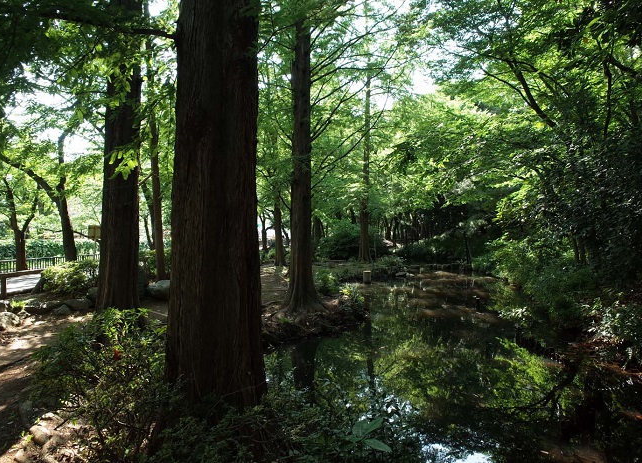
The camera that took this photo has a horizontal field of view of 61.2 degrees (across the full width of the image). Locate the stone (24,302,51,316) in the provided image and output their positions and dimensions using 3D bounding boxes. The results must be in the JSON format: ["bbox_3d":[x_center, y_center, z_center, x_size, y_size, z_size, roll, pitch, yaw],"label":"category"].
[{"bbox_3d":[-5.690,1.565,10.900,0.560,0.280,0.420,0,0,-28],"label":"stone"}]

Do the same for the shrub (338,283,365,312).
[{"bbox_3d":[0.679,1.443,11.700,0.560,0.580,0.550,0,0,0],"label":"shrub"}]

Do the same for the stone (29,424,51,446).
[{"bbox_3d":[-2.014,1.465,3.900,0.165,0.115,0.150,0,0,0],"label":"stone"}]

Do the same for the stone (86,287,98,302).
[{"bbox_3d":[-5.141,1.421,12.300,0.360,0.330,0.360,0,0,-23],"label":"stone"}]

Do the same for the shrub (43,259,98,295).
[{"bbox_3d":[-6.144,1.135,13.400,1.500,0.930,1.300,0,0,-25],"label":"shrub"}]

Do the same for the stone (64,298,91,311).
[{"bbox_3d":[-5.111,1.538,11.400,0.580,0.250,0.420,0,0,-24],"label":"stone"}]

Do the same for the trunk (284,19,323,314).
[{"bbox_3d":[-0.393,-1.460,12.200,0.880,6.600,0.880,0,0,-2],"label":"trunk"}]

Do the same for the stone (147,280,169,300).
[{"bbox_3d":[-3.676,1.347,12.400,0.560,0.420,0.500,0,0,0],"label":"stone"}]

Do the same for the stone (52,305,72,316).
[{"bbox_3d":[-5.103,1.552,10.700,0.370,0.230,0.320,0,0,-25],"label":"stone"}]

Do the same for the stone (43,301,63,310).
[{"bbox_3d":[-5.073,1.413,10.300,0.380,0.190,0.300,0,0,0],"label":"stone"}]

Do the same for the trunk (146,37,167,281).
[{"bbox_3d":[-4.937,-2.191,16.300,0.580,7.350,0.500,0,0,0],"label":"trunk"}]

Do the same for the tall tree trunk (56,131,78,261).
[{"bbox_3d":[-11.715,-1.565,25.000,1.000,6.200,0.800,0,0,-25],"label":"tall tree trunk"}]

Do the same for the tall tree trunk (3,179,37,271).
[{"bbox_3d":[-11.343,-0.226,20.500,1.150,3.600,0.700,0,0,0],"label":"tall tree trunk"}]

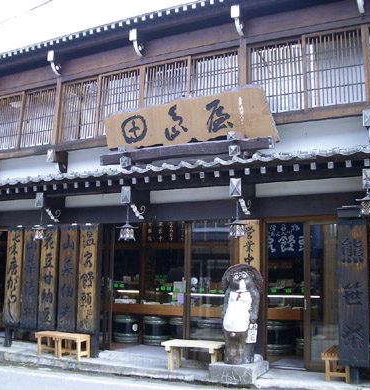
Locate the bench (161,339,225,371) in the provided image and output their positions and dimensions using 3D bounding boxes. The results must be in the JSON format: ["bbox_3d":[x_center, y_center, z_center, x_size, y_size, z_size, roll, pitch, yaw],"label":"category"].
[{"bbox_3d":[0.131,2.216,7.169,0.832,0.360,0.426,-3,-9,28],"label":"bench"}]

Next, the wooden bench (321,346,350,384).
[{"bbox_3d":[1.998,2.143,6.653,0.350,0.355,0.772,-4,-11,27],"label":"wooden bench"}]

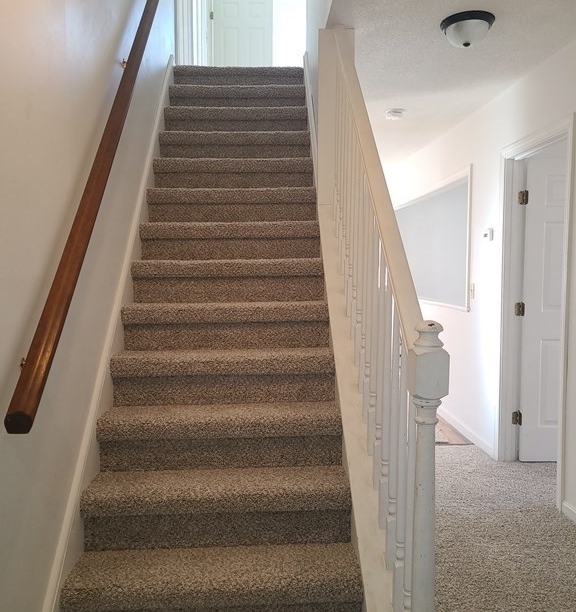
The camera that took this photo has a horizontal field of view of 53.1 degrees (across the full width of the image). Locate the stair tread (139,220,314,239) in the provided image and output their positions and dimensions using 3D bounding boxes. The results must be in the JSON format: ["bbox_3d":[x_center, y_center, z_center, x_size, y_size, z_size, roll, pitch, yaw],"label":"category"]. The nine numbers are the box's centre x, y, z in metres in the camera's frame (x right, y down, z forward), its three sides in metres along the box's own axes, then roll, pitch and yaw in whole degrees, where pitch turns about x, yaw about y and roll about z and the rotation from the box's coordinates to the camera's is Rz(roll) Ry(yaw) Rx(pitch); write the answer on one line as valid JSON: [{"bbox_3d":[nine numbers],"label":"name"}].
[{"bbox_3d":[-0.301,-0.407,3.113,0.935,0.073,0.249,-1,5,-2],"label":"stair tread"}]

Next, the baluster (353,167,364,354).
[{"bbox_3d":[0.294,-0.180,2.363,0.034,0.851,0.034,-1,5,-2],"label":"baluster"}]

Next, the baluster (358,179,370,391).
[{"bbox_3d":[0.286,-0.124,2.175,0.034,0.910,0.034,-1,4,-2],"label":"baluster"}]

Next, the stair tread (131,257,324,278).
[{"bbox_3d":[-0.280,-0.186,2.799,0.898,0.070,0.237,-1,4,-2],"label":"stair tread"}]

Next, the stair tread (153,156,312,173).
[{"bbox_3d":[-0.322,-0.841,3.515,0.935,0.073,0.249,-1,5,-2],"label":"stair tread"}]

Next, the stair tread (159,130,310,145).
[{"bbox_3d":[-0.321,-1.020,3.569,0.898,0.070,0.237,-1,4,-2],"label":"stair tread"}]

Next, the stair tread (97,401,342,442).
[{"bbox_3d":[-0.259,0.461,2.308,0.935,0.073,0.249,-1,5,-2],"label":"stair tread"}]

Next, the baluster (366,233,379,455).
[{"bbox_3d":[0.295,0.064,2.003,0.034,0.910,0.034,-1,4,-2],"label":"baluster"}]

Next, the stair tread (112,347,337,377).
[{"bbox_3d":[-0.270,0.244,2.509,0.935,0.073,0.249,-1,5,-2],"label":"stair tread"}]

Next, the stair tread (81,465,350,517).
[{"bbox_3d":[-0.249,0.678,2.106,0.935,0.073,0.249,-1,5,-2],"label":"stair tread"}]

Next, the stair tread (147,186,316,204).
[{"bbox_3d":[-0.301,-0.603,3.184,0.898,0.070,0.237,-1,4,-2],"label":"stair tread"}]

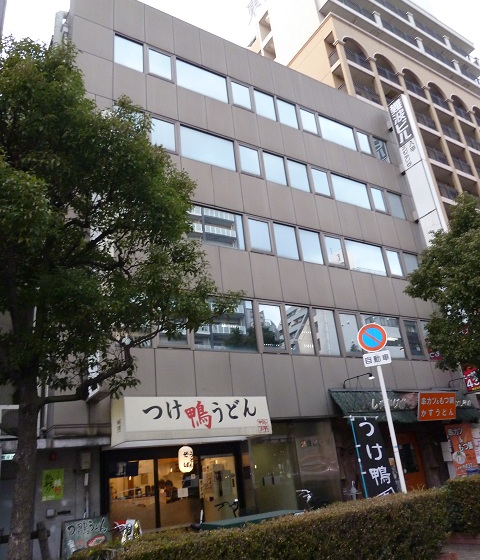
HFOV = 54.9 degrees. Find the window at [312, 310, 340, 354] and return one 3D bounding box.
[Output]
[{"bbox_3d":[3.304,1.987,17.529,1.052,1.808,0.100,8,-26,-31],"label":"window"}]

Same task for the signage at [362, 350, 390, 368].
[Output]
[{"bbox_3d":[2.796,1.611,9.399,0.526,0.251,0.040,-15,-24,20],"label":"signage"}]

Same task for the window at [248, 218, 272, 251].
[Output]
[{"bbox_3d":[0.742,-1.637,17.199,0.980,1.311,0.100,8,-26,-31],"label":"window"}]

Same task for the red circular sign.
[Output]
[{"bbox_3d":[2.806,1.222,9.810,0.600,0.600,0.030,-14,-23,18],"label":"red circular sign"}]

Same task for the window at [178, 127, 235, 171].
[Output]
[{"bbox_3d":[-1.151,-4.843,17.141,2.278,1.395,0.120,8,-27,-31],"label":"window"}]

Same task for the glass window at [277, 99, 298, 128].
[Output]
[{"bbox_3d":[2.171,-7.529,21.020,1.138,1.488,0.100,8,-26,-31],"label":"glass window"}]

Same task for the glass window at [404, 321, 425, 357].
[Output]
[{"bbox_3d":[7.368,2.487,19.674,0.875,1.587,0.100,8,-26,-31],"label":"glass window"}]

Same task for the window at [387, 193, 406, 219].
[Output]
[{"bbox_3d":[7.638,-3.597,22.527,1.036,1.382,0.120,8,-27,-31],"label":"window"}]

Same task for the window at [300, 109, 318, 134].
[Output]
[{"bbox_3d":[3.191,-7.245,21.295,0.910,1.223,0.120,8,-27,-31],"label":"window"}]

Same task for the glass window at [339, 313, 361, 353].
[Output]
[{"bbox_3d":[4.170,2.016,17.352,0.876,1.553,0.120,8,-27,-31],"label":"glass window"}]

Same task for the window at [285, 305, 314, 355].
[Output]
[{"bbox_3d":[2.106,1.768,16.136,1.057,1.770,0.120,8,-27,-31],"label":"window"}]

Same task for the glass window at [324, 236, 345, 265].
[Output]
[{"bbox_3d":[3.835,-1.157,18.679,0.876,1.214,0.120,8,-27,-31],"label":"glass window"}]

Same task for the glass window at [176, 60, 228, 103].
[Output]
[{"bbox_3d":[-1.524,-8.233,19.195,2.393,1.478,0.100,8,-26,-31],"label":"glass window"}]

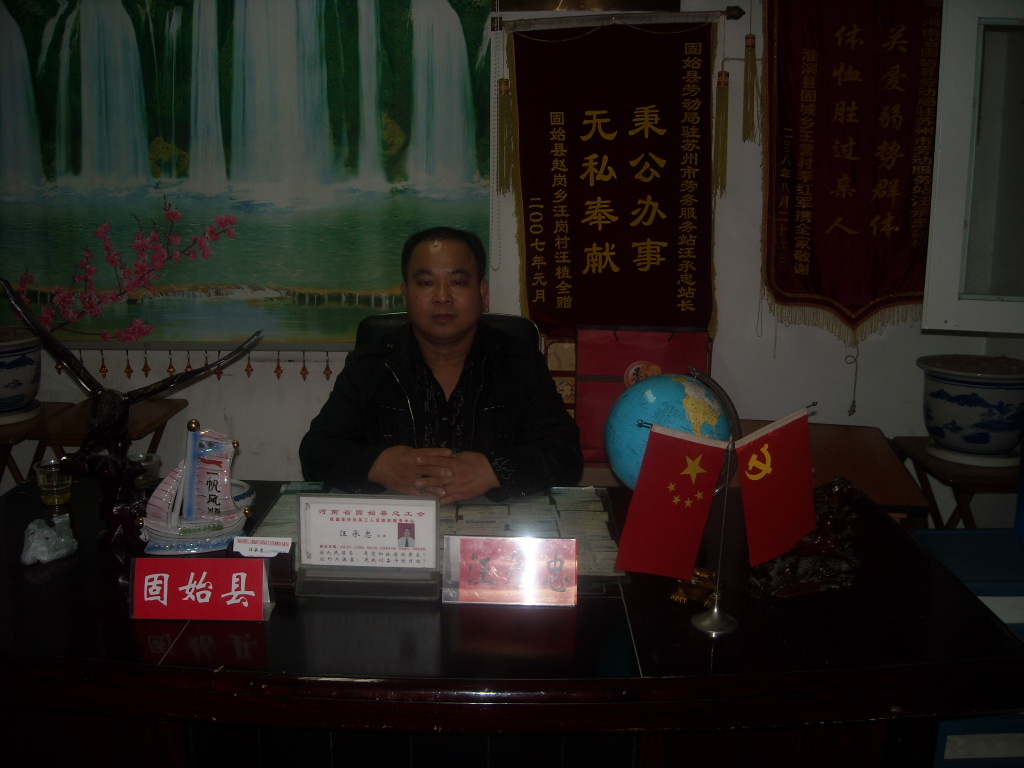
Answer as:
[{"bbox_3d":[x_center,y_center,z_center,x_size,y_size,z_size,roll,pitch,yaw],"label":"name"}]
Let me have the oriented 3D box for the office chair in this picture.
[{"bbox_3d":[-0.166,0.394,2.432,0.600,1.050,0.650,1,12,0],"label":"office chair"}]

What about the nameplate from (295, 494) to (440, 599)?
[{"bbox_3d":[-0.220,0.249,1.607,0.220,0.150,0.070,1,12,3],"label":"nameplate"}]

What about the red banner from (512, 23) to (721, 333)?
[{"bbox_3d":[0.289,-0.521,2.914,0.575,0.930,0.030,2,12,4],"label":"red banner"}]

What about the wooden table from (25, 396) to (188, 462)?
[{"bbox_3d":[-1.186,0.427,3.132,0.320,0.670,0.470,1,12,0],"label":"wooden table"}]

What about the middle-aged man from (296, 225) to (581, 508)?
[{"bbox_3d":[-0.154,0.308,2.282,0.600,1.280,0.680,1,12,0],"label":"middle-aged man"}]

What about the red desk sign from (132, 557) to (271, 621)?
[{"bbox_3d":[-0.453,0.297,1.526,0.204,0.082,0.062,1,12,1],"label":"red desk sign"}]

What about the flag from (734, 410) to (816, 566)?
[{"bbox_3d":[0.387,0.155,1.510,0.134,0.200,0.015,-26,35,-30],"label":"flag"}]

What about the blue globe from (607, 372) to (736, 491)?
[{"bbox_3d":[0.281,0.126,1.807,0.228,0.323,0.220,1,12,0],"label":"blue globe"}]

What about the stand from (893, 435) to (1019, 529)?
[{"bbox_3d":[1.228,0.530,2.804,0.320,0.670,0.450,1,12,0],"label":"stand"}]

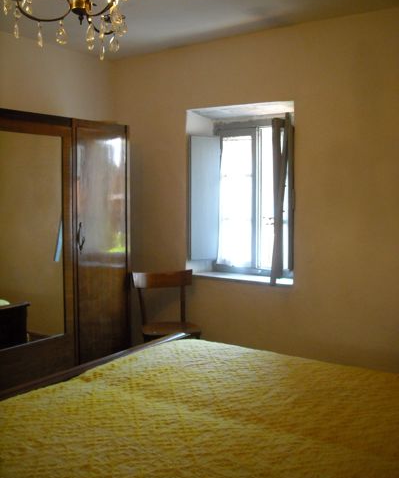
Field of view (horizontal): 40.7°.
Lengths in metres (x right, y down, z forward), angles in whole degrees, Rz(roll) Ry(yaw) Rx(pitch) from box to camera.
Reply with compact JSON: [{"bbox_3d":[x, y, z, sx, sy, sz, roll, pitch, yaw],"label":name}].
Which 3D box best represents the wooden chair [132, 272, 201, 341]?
[{"bbox_3d":[-0.221,0.671,3.848,0.450,0.820,0.450,-1,5,-14],"label":"wooden chair"}]

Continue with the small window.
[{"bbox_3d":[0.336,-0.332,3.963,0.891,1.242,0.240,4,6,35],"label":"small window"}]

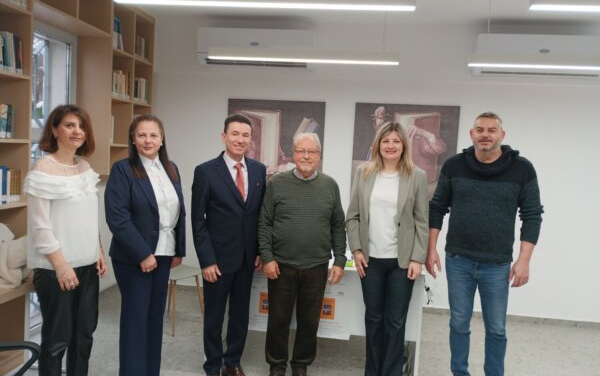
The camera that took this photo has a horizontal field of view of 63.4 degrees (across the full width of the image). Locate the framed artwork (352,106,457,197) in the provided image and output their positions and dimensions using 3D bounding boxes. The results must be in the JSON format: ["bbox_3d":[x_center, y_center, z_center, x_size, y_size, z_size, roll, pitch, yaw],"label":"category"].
[{"bbox_3d":[0.970,-0.295,4.539,0.945,0.950,0.030,4,5,7],"label":"framed artwork"}]

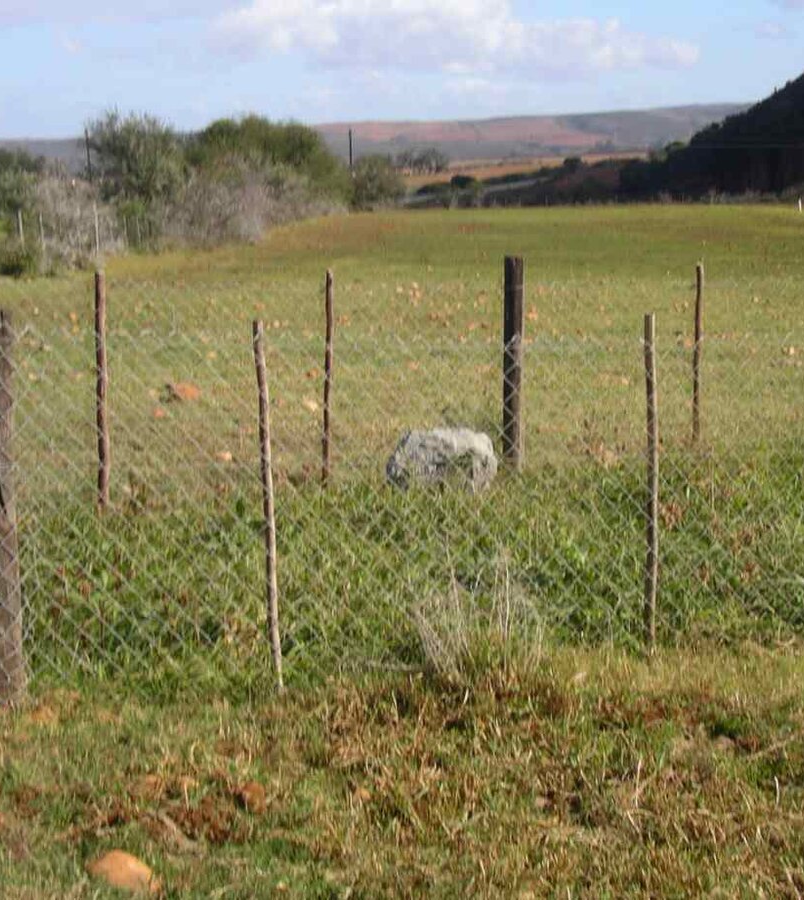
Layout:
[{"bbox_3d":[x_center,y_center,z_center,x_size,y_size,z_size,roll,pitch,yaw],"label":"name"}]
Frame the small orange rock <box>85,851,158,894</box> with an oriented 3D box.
[{"bbox_3d":[-0.658,0.986,4.297,0.160,0.085,0.125,0,8,0],"label":"small orange rock"}]

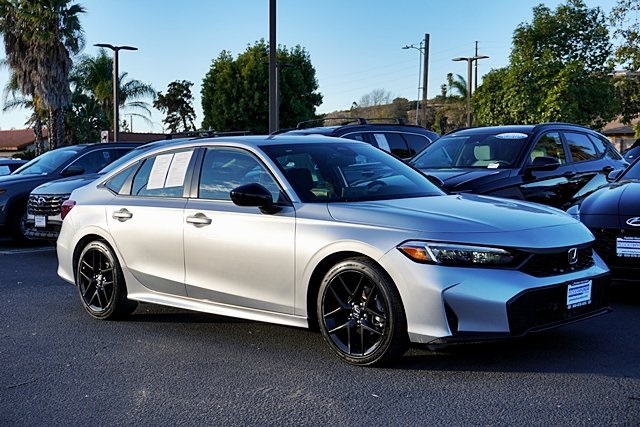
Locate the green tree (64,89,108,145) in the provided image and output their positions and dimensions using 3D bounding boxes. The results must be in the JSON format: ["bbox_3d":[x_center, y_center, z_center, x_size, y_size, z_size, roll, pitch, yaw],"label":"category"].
[{"bbox_3d":[-11.996,-3.397,45.098,2.800,6.120,2.800,0,2,0],"label":"green tree"}]

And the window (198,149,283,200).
[{"bbox_3d":[-0.504,-0.267,5.723,0.930,0.400,0.050,1,-21,46],"label":"window"}]

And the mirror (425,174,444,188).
[{"bbox_3d":[0.943,-0.187,6.604,0.220,0.190,0.200,-4,4,-44],"label":"mirror"}]

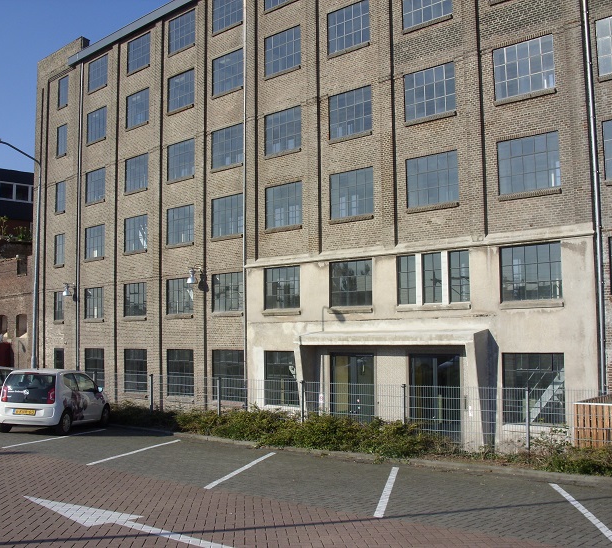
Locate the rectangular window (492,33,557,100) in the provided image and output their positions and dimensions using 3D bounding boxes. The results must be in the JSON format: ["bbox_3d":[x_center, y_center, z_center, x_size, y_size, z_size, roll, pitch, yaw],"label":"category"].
[{"bbox_3d":[5.690,-5.436,21.120,0.150,1.491,1.820,4,-6,-44],"label":"rectangular window"}]

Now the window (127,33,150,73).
[{"bbox_3d":[-7.357,-9.674,35.123,0.150,1.483,1.815,4,-6,-44],"label":"window"}]

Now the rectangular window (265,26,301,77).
[{"bbox_3d":[-0.778,-7.596,27.411,0.140,1.429,1.789,4,-6,-44],"label":"rectangular window"}]

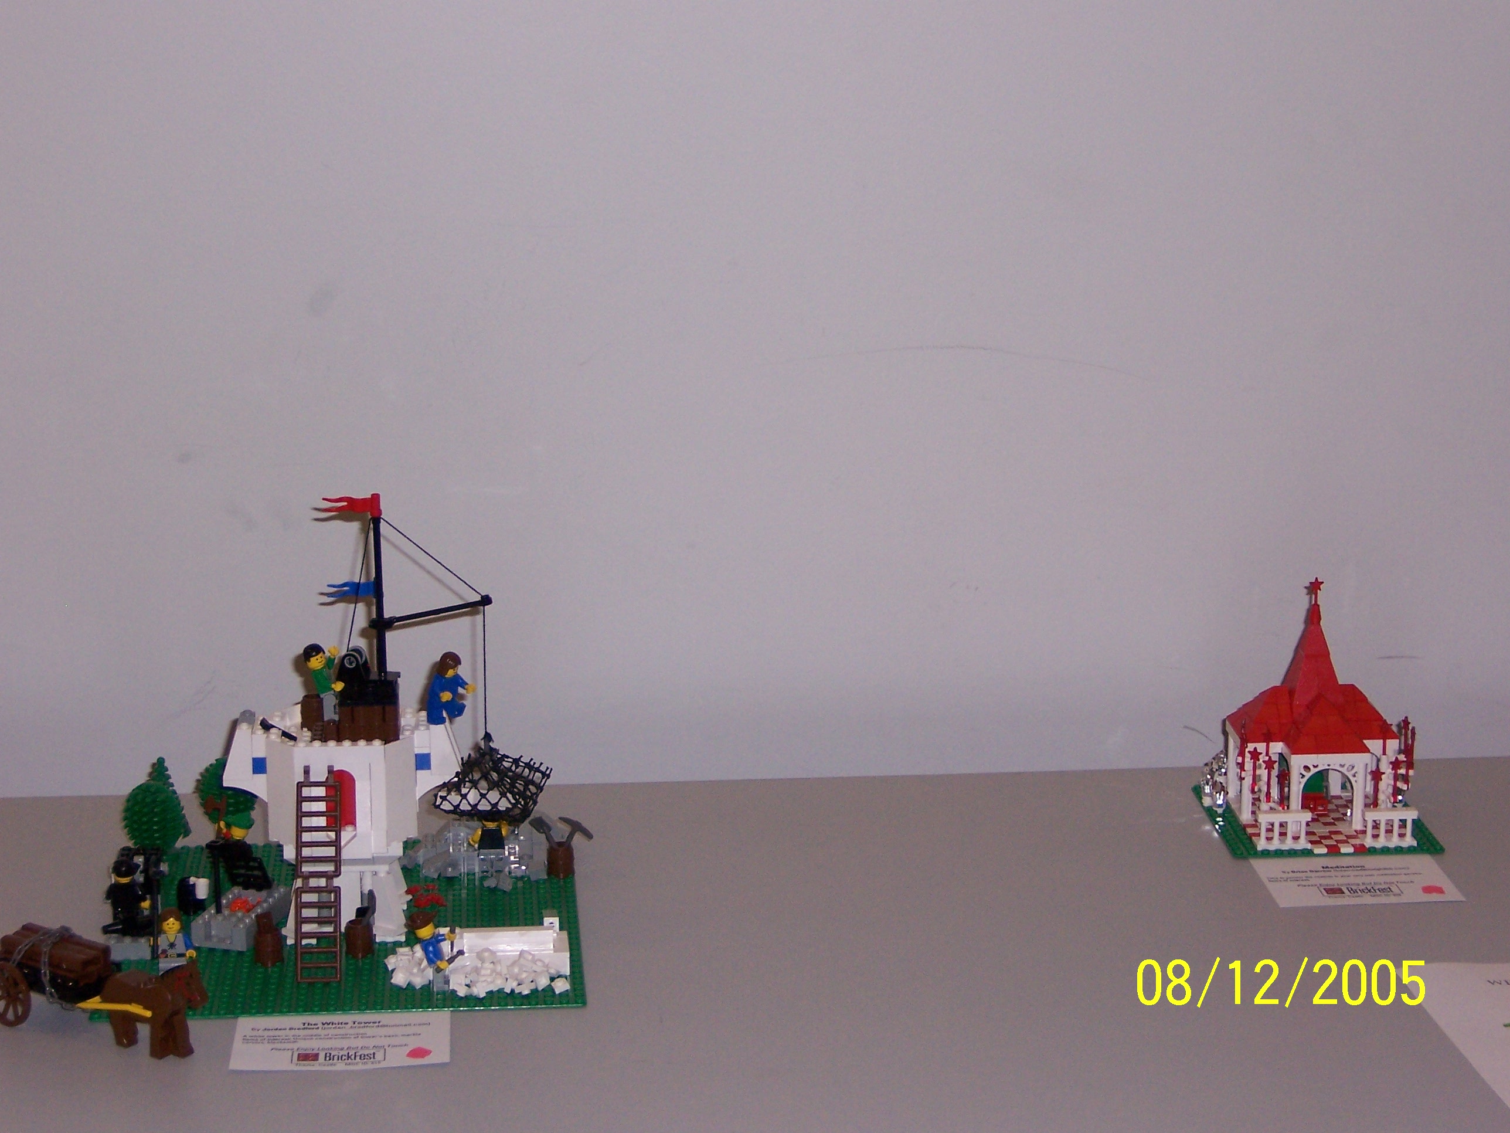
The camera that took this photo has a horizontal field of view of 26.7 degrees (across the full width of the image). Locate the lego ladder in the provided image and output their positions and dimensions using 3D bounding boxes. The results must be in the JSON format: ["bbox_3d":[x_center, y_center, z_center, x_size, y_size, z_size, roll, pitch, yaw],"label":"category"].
[{"bbox_3d":[-0.232,0.164,1.693,0.023,0.114,0.006,0,-1,-5],"label":"lego ladder"}]

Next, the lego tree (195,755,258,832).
[{"bbox_3d":[-0.311,0.139,1.872,0.034,0.054,0.034,-1,15,-5],"label":"lego tree"}]

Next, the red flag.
[{"bbox_3d":[-0.217,-0.033,1.710,0.033,0.013,0.006,-1,15,-5],"label":"red flag"}]

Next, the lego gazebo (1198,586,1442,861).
[{"bbox_3d":[0.343,0.081,1.930,0.128,0.152,0.128,-1,15,-4],"label":"lego gazebo"}]

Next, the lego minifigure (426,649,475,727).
[{"bbox_3d":[-0.167,0.067,1.742,0.021,0.041,0.024,7,17,24],"label":"lego minifigure"}]

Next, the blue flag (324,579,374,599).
[{"bbox_3d":[-0.217,0.012,1.722,0.029,0.011,0.006,-1,15,-5],"label":"blue flag"}]

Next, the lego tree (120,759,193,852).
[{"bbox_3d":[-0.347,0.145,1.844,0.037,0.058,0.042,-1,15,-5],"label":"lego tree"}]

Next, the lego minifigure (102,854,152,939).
[{"bbox_3d":[-0.339,0.178,1.723,0.020,0.041,0.024,-12,19,-38],"label":"lego minifigure"}]

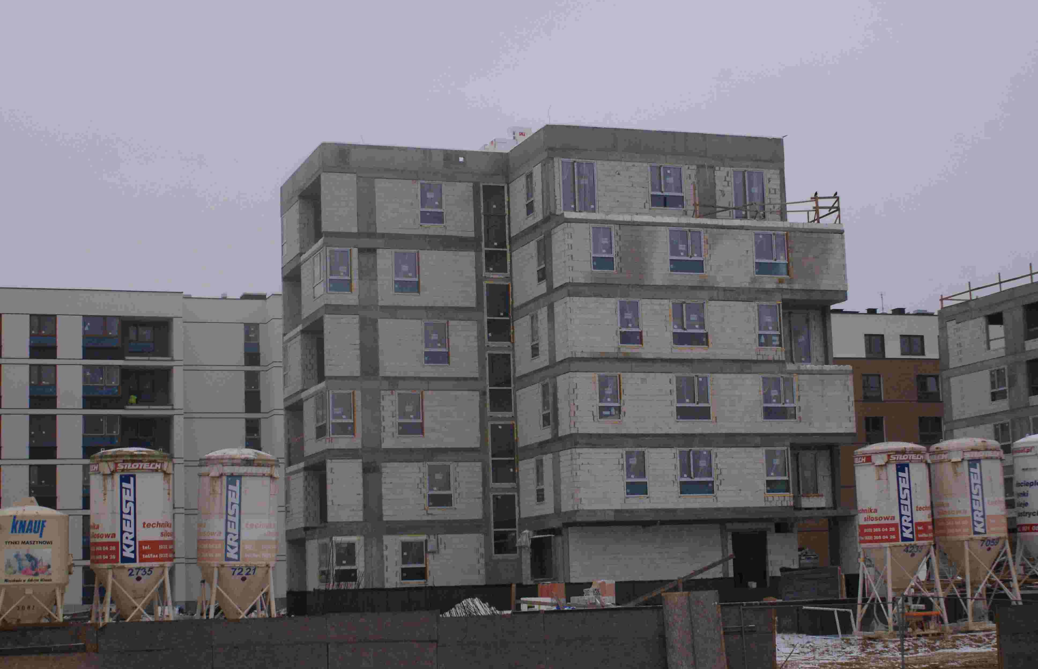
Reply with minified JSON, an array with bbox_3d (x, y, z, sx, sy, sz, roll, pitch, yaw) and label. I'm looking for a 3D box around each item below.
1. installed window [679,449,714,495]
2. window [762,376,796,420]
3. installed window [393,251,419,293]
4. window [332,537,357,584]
[{"bbox_3d":[7.100,5.505,69.234,1.438,1.790,0.130,1,-9,-19],"label":"installed window"},{"bbox_3d":[10.381,2.543,69.172,1.402,1.784,0.120,1,-9,-18],"label":"window"},{"bbox_3d":[-4.655,-2.544,71.523,1.100,1.739,0.120,1,-9,-18],"label":"installed window"},{"bbox_3d":[-6.918,9.007,68.885,1.036,1.799,0.120,1,-9,-18],"label":"window"}]

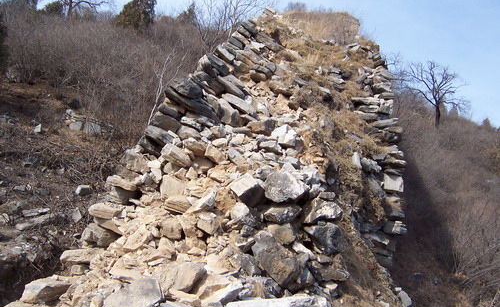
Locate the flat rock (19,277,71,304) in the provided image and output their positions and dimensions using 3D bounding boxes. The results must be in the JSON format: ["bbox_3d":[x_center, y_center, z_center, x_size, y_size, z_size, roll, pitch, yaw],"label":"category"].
[{"bbox_3d":[-2.006,1.351,4.700,0.500,0.210,0.380,0,-2,0],"label":"flat rock"}]

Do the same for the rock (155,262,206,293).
[{"bbox_3d":[-0.654,1.158,4.471,0.450,0.140,0.270,-15,30,-9],"label":"rock"}]

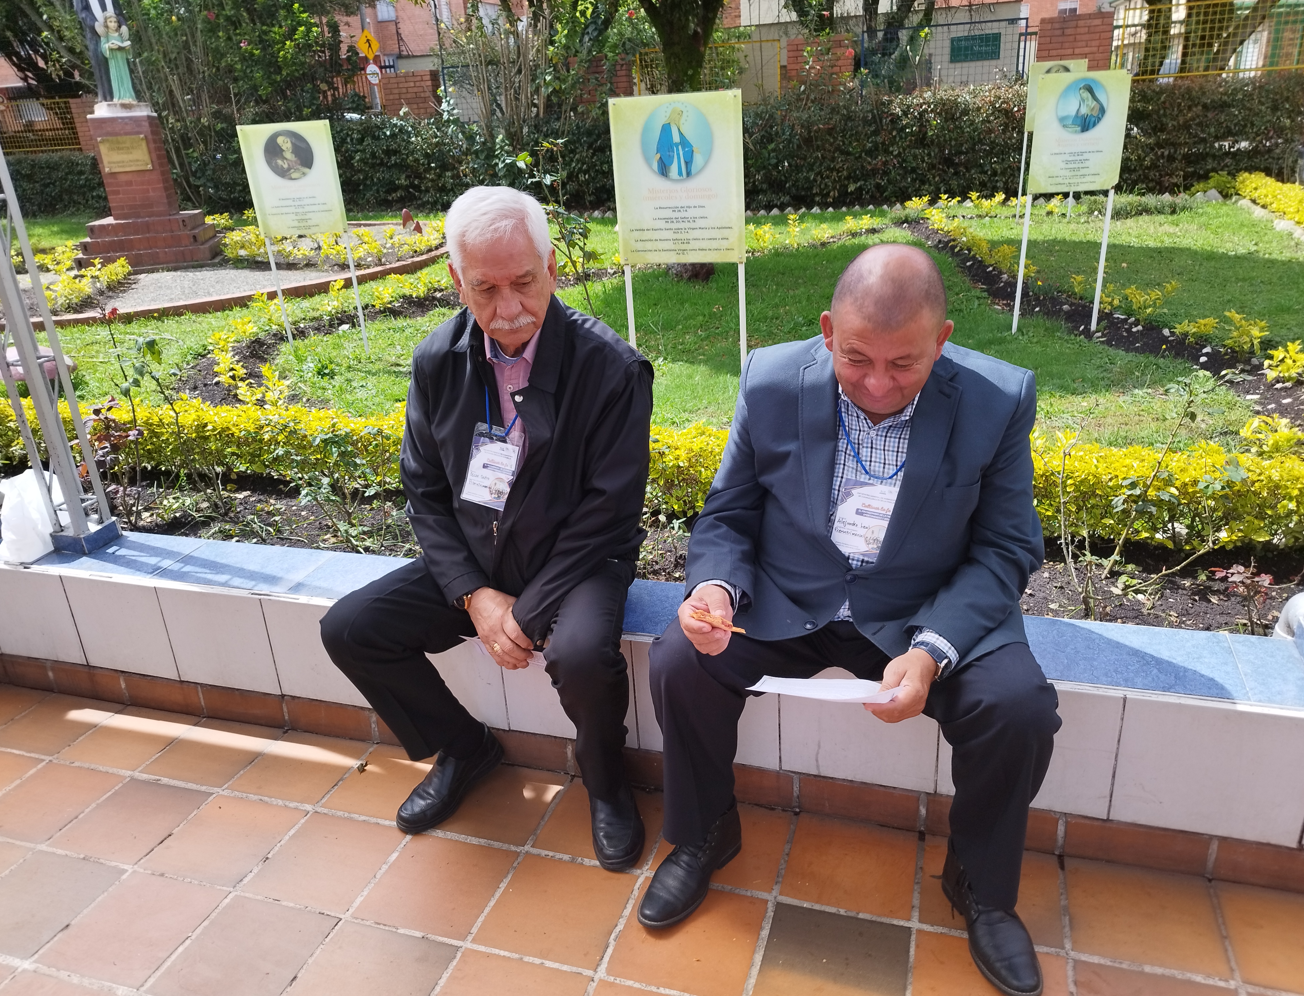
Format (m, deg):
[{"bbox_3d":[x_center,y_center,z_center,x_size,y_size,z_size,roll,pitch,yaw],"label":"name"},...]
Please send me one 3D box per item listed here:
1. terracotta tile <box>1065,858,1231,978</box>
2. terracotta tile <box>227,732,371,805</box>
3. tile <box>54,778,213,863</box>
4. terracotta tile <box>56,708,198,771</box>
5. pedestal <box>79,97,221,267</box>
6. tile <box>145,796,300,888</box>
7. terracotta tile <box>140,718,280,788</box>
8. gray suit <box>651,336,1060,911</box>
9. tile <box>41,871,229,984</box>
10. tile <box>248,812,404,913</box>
[{"bbox_3d":[0.875,0.751,1.646,0.240,0.015,0.228,4,22,17],"label":"terracotta tile"},{"bbox_3d":[-0.831,0.644,2.183,0.240,0.015,0.228,4,22,17],"label":"terracotta tile"},{"bbox_3d":[-1.151,0.717,2.042,0.232,0.015,0.234,4,22,18],"label":"tile"},{"bbox_3d":[-1.327,0.613,2.340,0.231,0.015,0.236,4,22,18],"label":"terracotta tile"},{"bbox_3d":[-5.001,-3.029,9.003,1.167,1.492,1.167,-9,22,-14],"label":"pedestal"},{"bbox_3d":[-0.911,0.731,1.968,0.237,0.015,0.235,4,22,18],"label":"tile"},{"bbox_3d":[-1.077,0.628,2.262,0.230,0.015,0.236,4,22,18],"label":"terracotta tile"},{"bbox_3d":[0.373,0.185,1.696,0.671,0.955,0.563,5,22,20],"label":"gray suit"},{"bbox_3d":[-0.982,0.818,1.751,0.236,0.015,0.233,4,22,18],"label":"tile"},{"bbox_3d":[-0.661,0.747,1.890,0.240,0.015,0.232,4,22,17],"label":"tile"}]

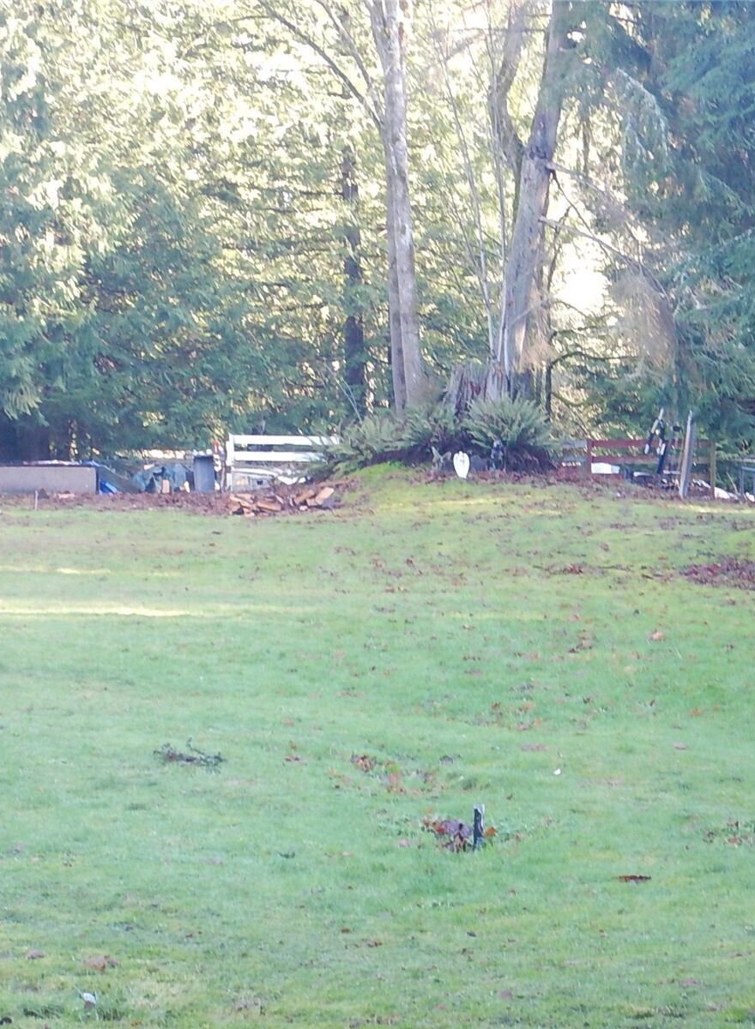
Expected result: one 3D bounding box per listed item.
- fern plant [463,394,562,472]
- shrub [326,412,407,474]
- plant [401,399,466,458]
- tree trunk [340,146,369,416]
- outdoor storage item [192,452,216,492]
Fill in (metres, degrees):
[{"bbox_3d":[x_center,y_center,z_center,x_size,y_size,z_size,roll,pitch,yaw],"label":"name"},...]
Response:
[{"bbox_3d":[2.128,-1.280,42.000,1.520,1.170,1.400,0,2,0],"label":"fern plant"},{"bbox_3d":[-0.170,-1.127,42.000,1.300,0.970,1.200,0,2,0],"label":"shrub"},{"bbox_3d":[0.888,-1.366,42.300,1.080,0.930,1.050,0,2,0],"label":"plant"},{"bbox_3d":[-0.460,-4.471,53.000,0.500,5.750,0.500,0,2,0],"label":"tree trunk"},{"bbox_3d":[-2.942,-0.708,45.000,0.380,0.660,0.420,0,2,0],"label":"outdoor storage item"}]

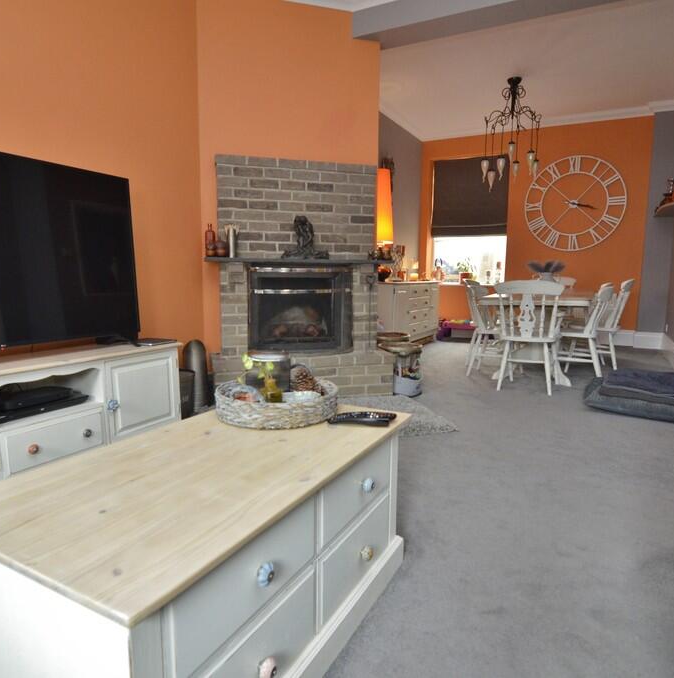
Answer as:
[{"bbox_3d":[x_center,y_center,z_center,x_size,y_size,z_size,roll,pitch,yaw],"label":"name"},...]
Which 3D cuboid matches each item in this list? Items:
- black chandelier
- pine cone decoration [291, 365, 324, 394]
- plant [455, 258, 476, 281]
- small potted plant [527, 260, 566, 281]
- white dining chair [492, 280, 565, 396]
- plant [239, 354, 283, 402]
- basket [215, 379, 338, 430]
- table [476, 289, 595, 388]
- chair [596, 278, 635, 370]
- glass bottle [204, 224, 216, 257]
[{"bbox_3d":[1.881,-2.209,4.883,0.577,1.157,0.577,4,9,30],"label":"black chandelier"},{"bbox_3d":[-0.094,0.134,1.451,0.100,0.100,0.100,-1,8,-8],"label":"pine cone decoration"},{"bbox_3d":[2.054,-1.086,7.257,0.300,0.395,0.270,4,9,30],"label":"plant"},{"bbox_3d":[2.014,-0.582,4.399,0.340,0.353,0.310,4,9,30],"label":"small potted plant"},{"bbox_3d":[1.578,-0.027,3.712,0.490,0.890,0.540,4,8,25],"label":"white dining chair"},{"bbox_3d":[-0.228,0.133,1.382,0.130,0.187,0.100,-1,8,-8],"label":"plant"},{"bbox_3d":[-0.190,0.188,1.417,0.375,0.080,0.350,-1,8,-8],"label":"basket"},{"bbox_3d":[2.007,-0.042,4.450,0.870,0.730,1.600,4,9,30],"label":"table"},{"bbox_3d":[2.667,-0.152,4.685,0.540,0.890,0.480,2,8,14],"label":"chair"},{"bbox_3d":[-0.868,-0.676,3.100,0.065,0.230,0.065,-2,8,-15],"label":"glass bottle"}]

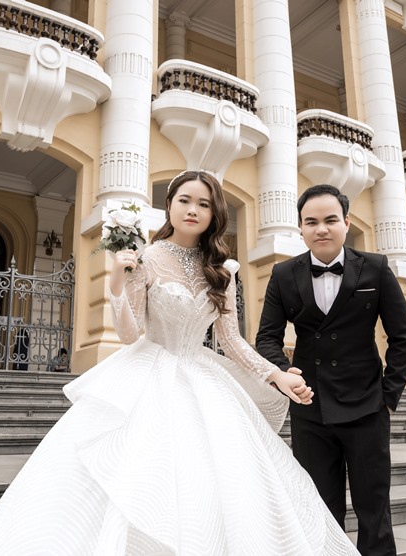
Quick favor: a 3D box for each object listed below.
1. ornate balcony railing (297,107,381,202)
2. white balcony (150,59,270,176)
[{"bbox_3d":[3.205,-2.491,12.724,2.588,2.208,1.000,8,-17,-29],"label":"ornate balcony railing"},{"bbox_3d":[0.227,-2.929,11.038,2.588,2.208,1.000,8,-17,-29],"label":"white balcony"}]

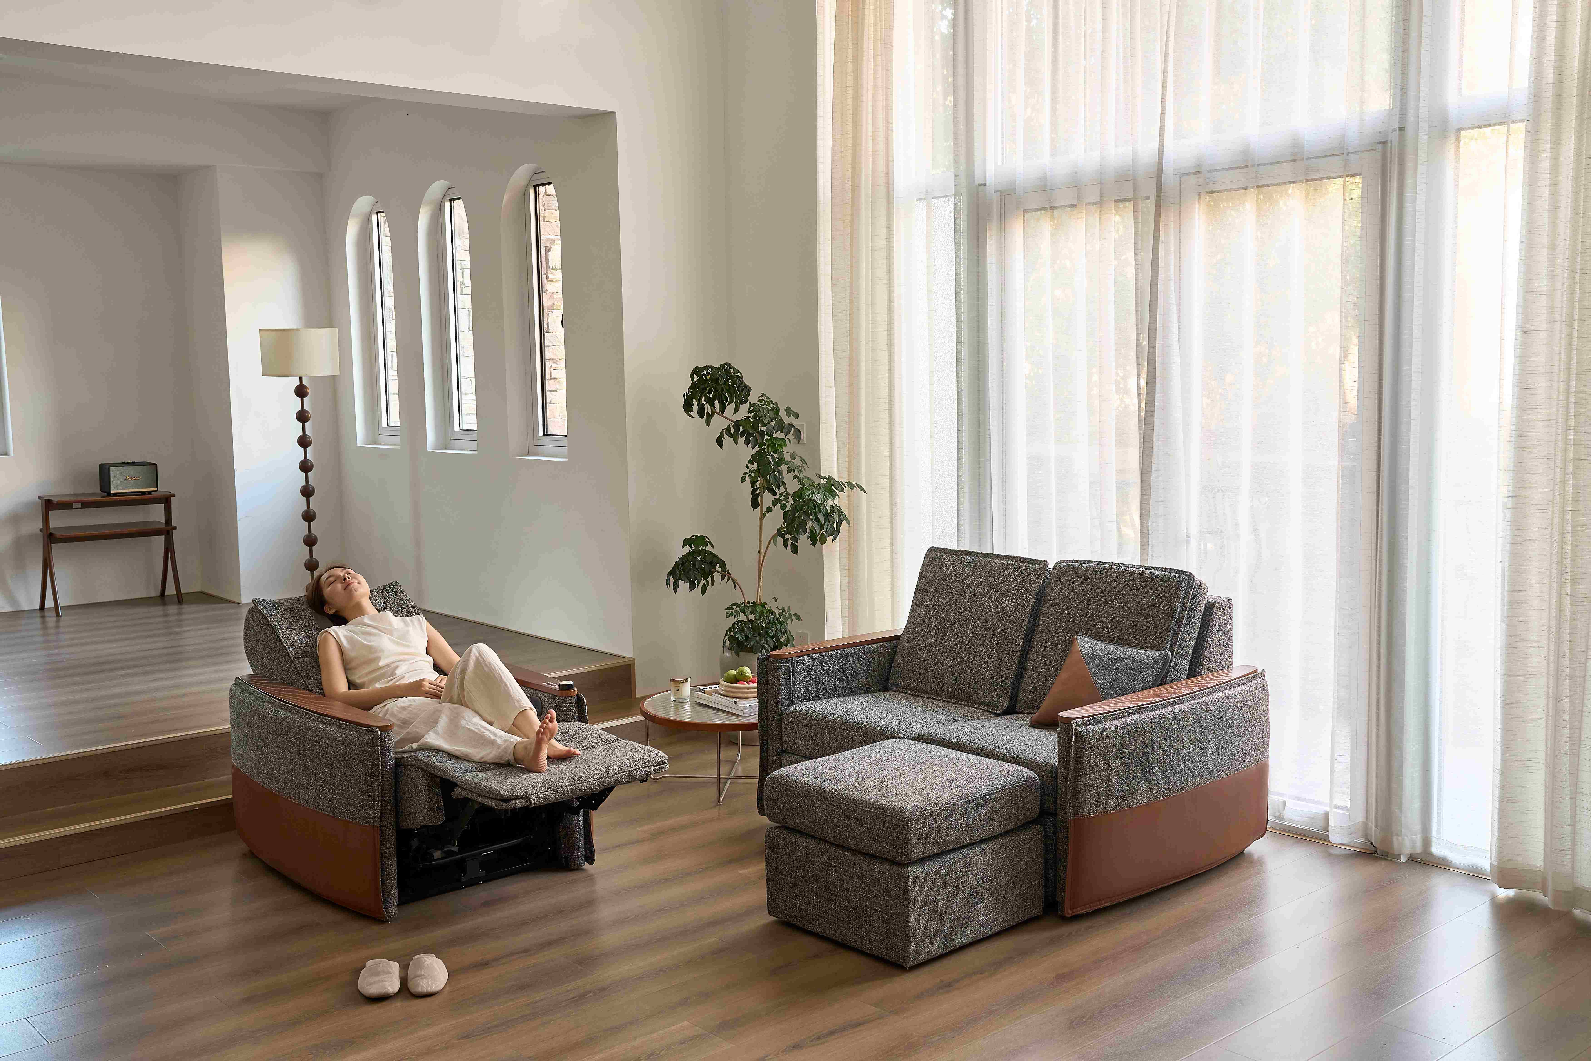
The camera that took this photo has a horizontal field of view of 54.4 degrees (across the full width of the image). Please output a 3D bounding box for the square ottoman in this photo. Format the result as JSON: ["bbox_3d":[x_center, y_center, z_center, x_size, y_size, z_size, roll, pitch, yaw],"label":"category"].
[{"bbox_3d":[0.320,0.929,4.605,0.572,0.454,0.591,-6,8,-42],"label":"square ottoman"}]

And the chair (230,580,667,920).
[{"bbox_3d":[-1.215,0.692,5.172,0.851,0.875,1.750,-6,8,-42],"label":"chair"}]

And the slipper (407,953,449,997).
[{"bbox_3d":[-1.003,1.190,4.227,0.110,0.065,0.246,-2,6,-11],"label":"slipper"}]

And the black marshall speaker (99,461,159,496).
[{"bbox_3d":[-3.679,-0.282,8.543,0.262,0.171,0.151,-6,8,-41],"label":"black marshall speaker"}]

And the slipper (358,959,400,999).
[{"bbox_3d":[-1.129,1.193,4.221,0.110,0.065,0.246,-2,6,-11],"label":"slipper"}]

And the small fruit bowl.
[{"bbox_3d":[-0.189,0.600,6.217,0.243,0.107,0.243,-1,6,0],"label":"small fruit bowl"}]

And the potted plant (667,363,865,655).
[{"bbox_3d":[-0.156,0.100,6.822,0.875,1.678,0.729,-1,6,0],"label":"potted plant"}]

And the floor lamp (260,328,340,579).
[{"bbox_3d":[-2.674,-0.306,8.467,0.441,1.583,0.441,-6,8,-42],"label":"floor lamp"}]

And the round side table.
[{"bbox_3d":[-0.270,0.846,6.239,0.769,0.316,0.769,-1,6,0],"label":"round side table"}]

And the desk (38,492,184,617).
[{"bbox_3d":[-4.042,0.124,9.107,0.705,0.654,0.381,-6,8,-42],"label":"desk"}]

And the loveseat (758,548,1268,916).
[{"bbox_3d":[0.717,0.593,5.396,1.061,0.948,1.499,-6,8,-42],"label":"loveseat"}]

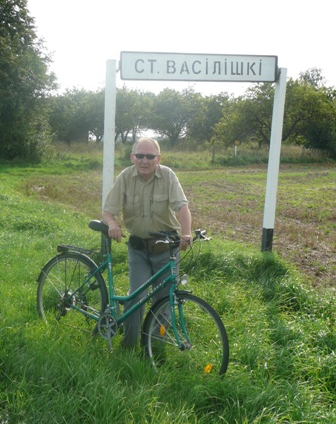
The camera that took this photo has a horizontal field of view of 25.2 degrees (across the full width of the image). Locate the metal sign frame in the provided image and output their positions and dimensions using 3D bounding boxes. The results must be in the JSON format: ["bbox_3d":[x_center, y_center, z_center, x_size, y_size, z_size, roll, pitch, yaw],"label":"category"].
[{"bbox_3d":[0.300,-0.575,8.300,2.100,2.300,0.160,0,5,-20],"label":"metal sign frame"}]

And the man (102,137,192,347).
[{"bbox_3d":[-0.155,0.255,5.430,0.630,1.610,0.550,2,5,12],"label":"man"}]

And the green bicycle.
[{"bbox_3d":[-0.270,0.591,5.141,1.760,1.030,0.580,15,7,38],"label":"green bicycle"}]

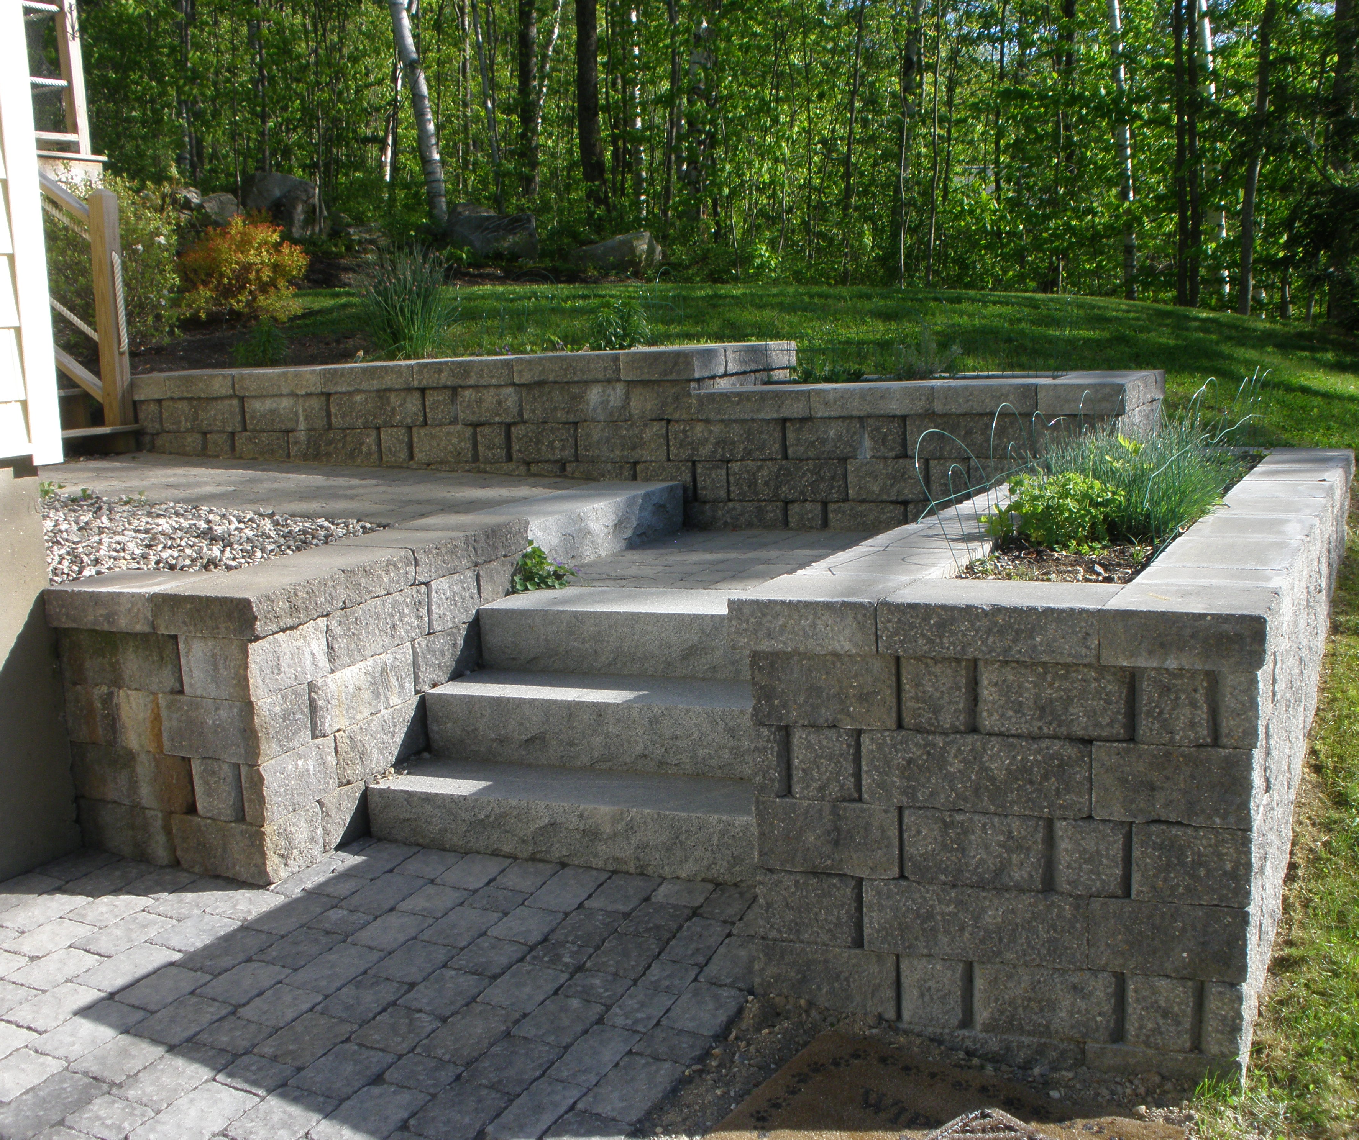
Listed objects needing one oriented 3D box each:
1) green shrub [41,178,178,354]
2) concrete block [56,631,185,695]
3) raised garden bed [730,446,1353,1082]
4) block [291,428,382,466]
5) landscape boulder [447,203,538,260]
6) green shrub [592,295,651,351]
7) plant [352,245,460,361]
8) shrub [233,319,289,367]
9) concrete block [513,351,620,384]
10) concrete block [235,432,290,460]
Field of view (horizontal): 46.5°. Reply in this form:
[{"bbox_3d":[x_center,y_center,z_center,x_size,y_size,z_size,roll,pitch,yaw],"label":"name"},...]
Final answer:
[{"bbox_3d":[-3.276,-1.754,9.000,0.880,0.980,0.850,-2,8,0],"label":"green shrub"},{"bbox_3d":[-1.373,0.213,4.173,0.424,0.148,0.290,1,10,25],"label":"concrete block"},{"bbox_3d":[1.452,0.227,4.965,1.060,0.900,4.100,1,9,25],"label":"raised garden bed"},{"bbox_3d":[-1.397,-0.544,6.780,0.465,0.148,0.260,2,9,25],"label":"block"},{"bbox_3d":[-1.680,-3.035,14.200,0.790,0.500,0.600,-2,8,0],"label":"landscape boulder"},{"bbox_3d":[-0.240,-1.026,6.600,0.250,0.235,0.250,-3,9,-2],"label":"green shrub"},{"bbox_3d":[-1.191,-1.167,6.922,0.419,0.489,0.410,-3,9,0],"label":"plant"},{"bbox_3d":[-1.965,-1.062,7.421,0.275,0.250,0.260,-5,10,-14],"label":"shrub"},{"bbox_3d":[-0.371,-0.792,6.224,0.465,0.102,0.300,1,10,25],"label":"concrete block"},{"bbox_3d":[-1.756,-0.553,7.036,0.299,0.152,0.280,2,9,28],"label":"concrete block"}]

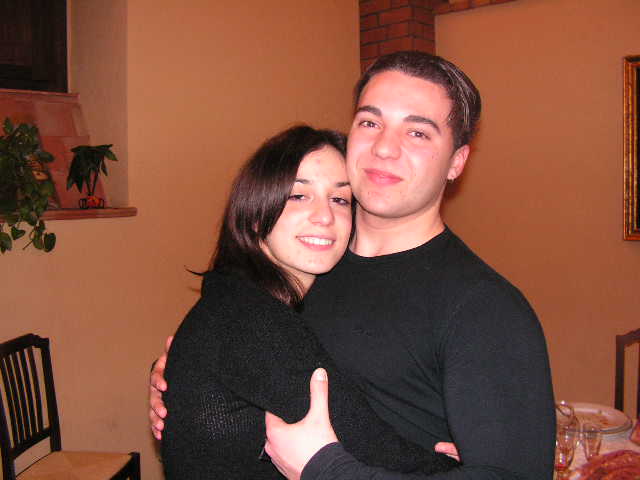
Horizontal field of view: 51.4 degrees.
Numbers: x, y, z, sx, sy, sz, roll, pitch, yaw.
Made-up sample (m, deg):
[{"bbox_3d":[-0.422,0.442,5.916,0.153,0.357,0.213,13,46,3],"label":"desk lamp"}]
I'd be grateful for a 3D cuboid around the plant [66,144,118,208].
[{"bbox_3d":[-0.954,-0.266,2.790,0.190,0.262,0.180,-2,2,-36],"label":"plant"}]

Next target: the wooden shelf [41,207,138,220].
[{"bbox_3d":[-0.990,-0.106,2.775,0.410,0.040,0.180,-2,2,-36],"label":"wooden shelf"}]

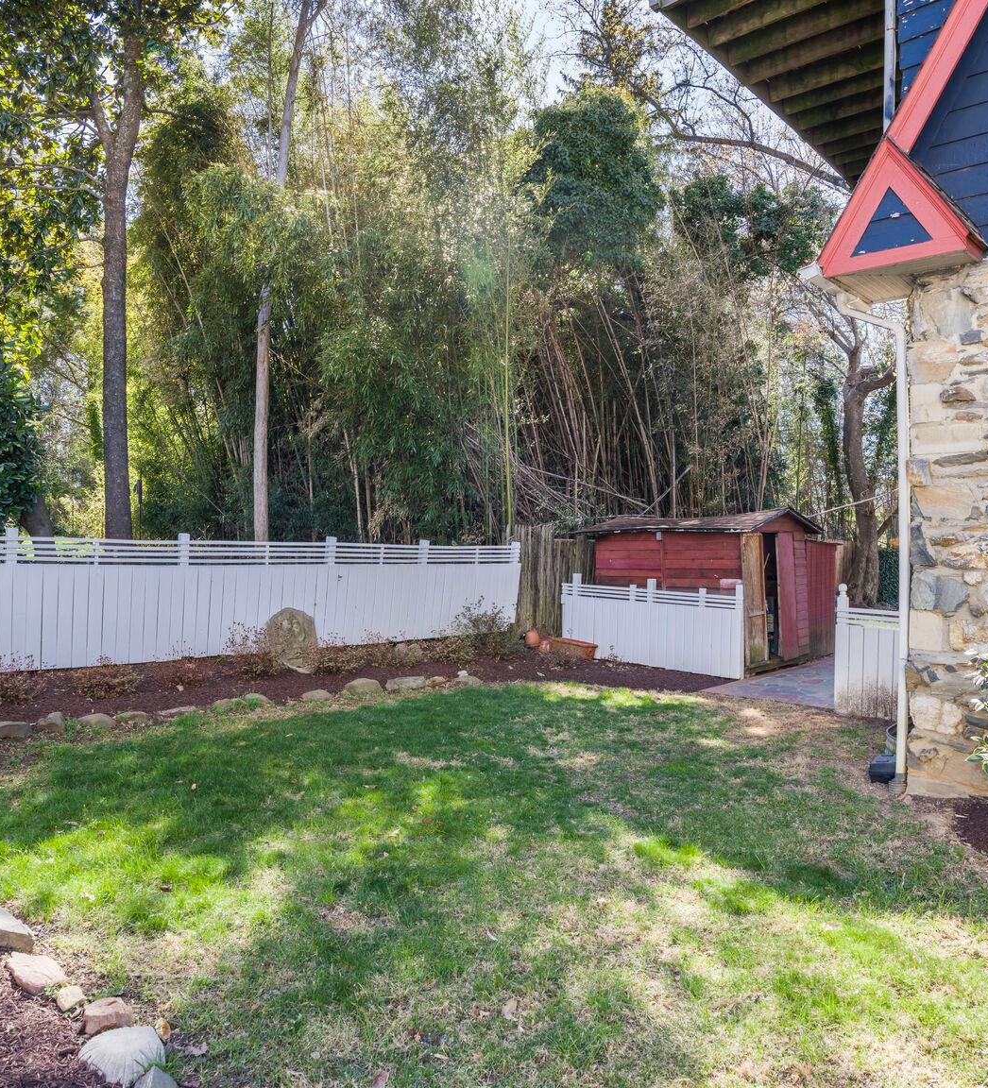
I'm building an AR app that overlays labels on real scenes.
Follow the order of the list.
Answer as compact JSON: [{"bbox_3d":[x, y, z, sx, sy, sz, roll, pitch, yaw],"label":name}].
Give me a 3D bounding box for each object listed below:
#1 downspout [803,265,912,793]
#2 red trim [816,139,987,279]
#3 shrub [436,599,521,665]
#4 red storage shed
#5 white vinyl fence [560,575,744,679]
[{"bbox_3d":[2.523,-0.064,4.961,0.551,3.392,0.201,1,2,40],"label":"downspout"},{"bbox_3d":[2.618,-2.184,4.685,0.837,0.795,0.297,1,2,38],"label":"red trim"},{"bbox_3d":[-0.212,1.124,9.911,1.113,0.763,1.007,0,2,0],"label":"shrub"},{"bbox_3d":[3.201,0.551,10.494,2.438,2.078,2.968,2,2,44],"label":"red storage shed"},{"bbox_3d":[1.919,1.002,9.254,2.565,1.124,0.100,1,2,37],"label":"white vinyl fence"}]

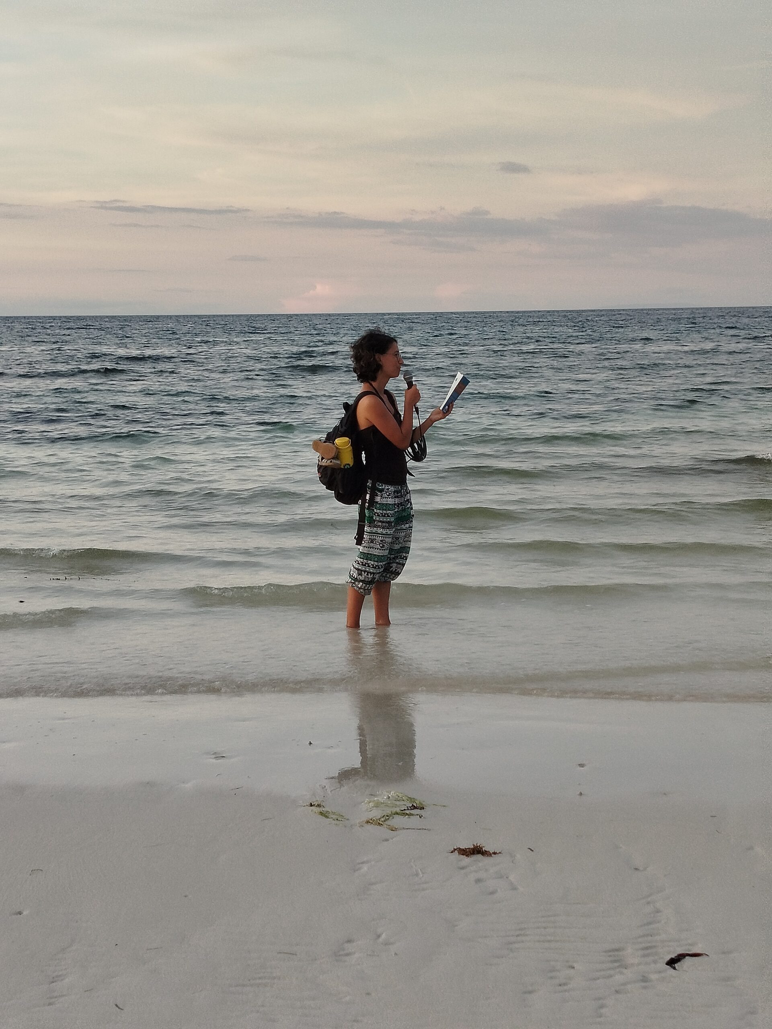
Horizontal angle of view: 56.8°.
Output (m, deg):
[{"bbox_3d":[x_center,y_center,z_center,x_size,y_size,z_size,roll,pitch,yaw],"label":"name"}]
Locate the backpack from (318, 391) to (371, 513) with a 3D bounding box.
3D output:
[{"bbox_3d":[-0.211,-0.317,3.548,0.260,0.550,0.310,3,16,12],"label":"backpack"}]

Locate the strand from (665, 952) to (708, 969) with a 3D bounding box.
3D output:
[{"bbox_3d":[0.725,1.065,1.715,0.112,0.018,0.038,-3,12,-10],"label":"strand"}]

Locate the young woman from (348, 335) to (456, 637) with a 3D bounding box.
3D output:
[{"bbox_3d":[0.061,-0.096,3.591,0.550,1.622,0.460,3,16,12],"label":"young woman"}]

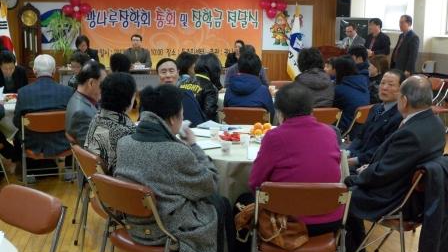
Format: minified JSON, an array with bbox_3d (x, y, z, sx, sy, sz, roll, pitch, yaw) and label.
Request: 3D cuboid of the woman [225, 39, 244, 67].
[{"bbox_3d":[0.290,-0.929,10.400,0.500,1.280,0.680,-1,10,-3],"label":"woman"}]

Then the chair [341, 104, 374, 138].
[{"bbox_3d":[1.290,0.129,5.947,0.500,0.775,0.490,9,14,42],"label":"chair"}]

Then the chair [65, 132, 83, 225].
[{"bbox_3d":[-0.920,0.416,4.339,0.520,0.800,0.470,-2,11,-10],"label":"chair"}]

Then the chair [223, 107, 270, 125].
[{"bbox_3d":[0.210,0.168,5.676,0.470,0.800,0.520,1,11,7],"label":"chair"}]

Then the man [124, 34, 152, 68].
[{"bbox_3d":[-1.530,-0.939,10.144,0.520,1.330,0.700,-2,10,-9],"label":"man"}]

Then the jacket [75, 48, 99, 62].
[{"bbox_3d":[-2.420,-1.034,10.076,0.480,0.600,0.360,-2,10,-9],"label":"jacket"}]

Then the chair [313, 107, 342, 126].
[{"bbox_3d":[0.850,0.159,5.779,0.490,0.775,0.500,-3,11,-17],"label":"chair"}]

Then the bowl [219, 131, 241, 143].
[{"bbox_3d":[0.052,0.078,4.220,0.190,0.075,0.190,0,10,0],"label":"bowl"}]

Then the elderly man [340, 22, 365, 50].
[{"bbox_3d":[2.210,-0.966,9.784,0.520,1.570,0.480,7,12,32],"label":"elderly man"}]

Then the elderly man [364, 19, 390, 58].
[{"bbox_3d":[2.531,-0.958,9.395,0.340,1.660,0.500,-10,14,-43],"label":"elderly man"}]

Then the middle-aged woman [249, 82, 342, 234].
[{"bbox_3d":[0.385,0.380,3.274,0.520,1.260,0.740,-1,11,-6],"label":"middle-aged woman"}]

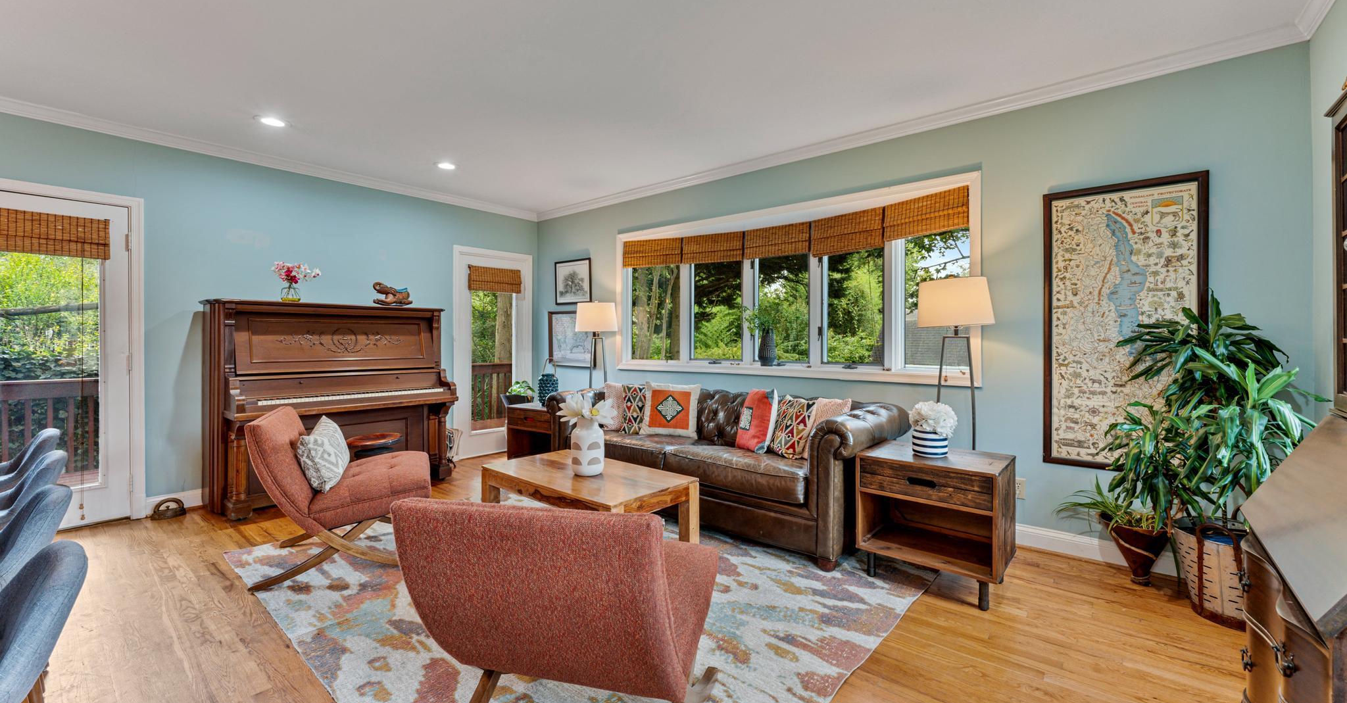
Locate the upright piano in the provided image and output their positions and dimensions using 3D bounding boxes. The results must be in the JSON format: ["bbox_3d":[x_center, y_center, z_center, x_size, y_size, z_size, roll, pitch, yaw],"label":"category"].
[{"bbox_3d":[-2.505,0.361,3.995,0.693,1.429,1.569,1,1,39],"label":"upright piano"}]

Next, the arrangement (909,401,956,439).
[{"bbox_3d":[1.298,0.334,2.616,0.205,0.175,0.205,1,2,40],"label":"arrangement"}]

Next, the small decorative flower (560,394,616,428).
[{"bbox_3d":[-0.483,0.337,2.966,0.320,0.180,0.260,0,1,-9],"label":"small decorative flower"}]

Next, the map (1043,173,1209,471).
[{"bbox_3d":[2.258,-0.115,2.657,0.627,1.460,0.032,1,1,39],"label":"map"}]

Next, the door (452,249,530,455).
[{"bbox_3d":[-1.827,0.016,5.377,0.069,2.072,0.899,1,1,39],"label":"door"}]

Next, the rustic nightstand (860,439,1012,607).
[{"bbox_3d":[1.271,0.804,2.545,0.587,0.597,0.464,1,1,39],"label":"rustic nightstand"}]

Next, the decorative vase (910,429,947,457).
[{"bbox_3d":[1.292,0.461,2.634,0.160,0.118,0.160,1,2,40],"label":"decorative vase"}]

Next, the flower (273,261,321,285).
[{"bbox_3d":[-2.753,-0.573,3.827,0.190,0.175,0.260,1,2,40],"label":"flower"}]

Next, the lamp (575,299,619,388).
[{"bbox_3d":[-0.712,0.295,4.860,0.380,1.520,0.380,1,2,40],"label":"lamp"}]

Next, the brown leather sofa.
[{"bbox_3d":[0.223,0.695,3.609,2.393,0.779,0.939,1,1,39],"label":"brown leather sofa"}]

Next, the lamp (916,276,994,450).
[{"bbox_3d":[1.552,0.341,2.881,0.371,1.513,0.371,1,1,39],"label":"lamp"}]

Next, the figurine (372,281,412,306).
[{"bbox_3d":[-2.329,-0.460,4.353,0.103,0.195,0.300,1,1,30],"label":"figurine"}]

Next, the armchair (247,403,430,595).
[{"bbox_3d":[-1.738,0.709,2.834,0.785,0.780,0.630,-1,1,-25],"label":"armchair"}]

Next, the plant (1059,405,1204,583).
[{"bbox_3d":[2.125,0.678,2.474,0.500,0.870,0.420,1,2,40],"label":"plant"}]

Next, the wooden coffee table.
[{"bbox_3d":[-0.473,0.873,2.841,1.091,0.424,0.601,1,1,41],"label":"wooden coffee table"}]

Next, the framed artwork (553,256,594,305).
[{"bbox_3d":[-1.013,-0.710,5.343,0.573,0.439,0.025,1,1,39],"label":"framed artwork"}]

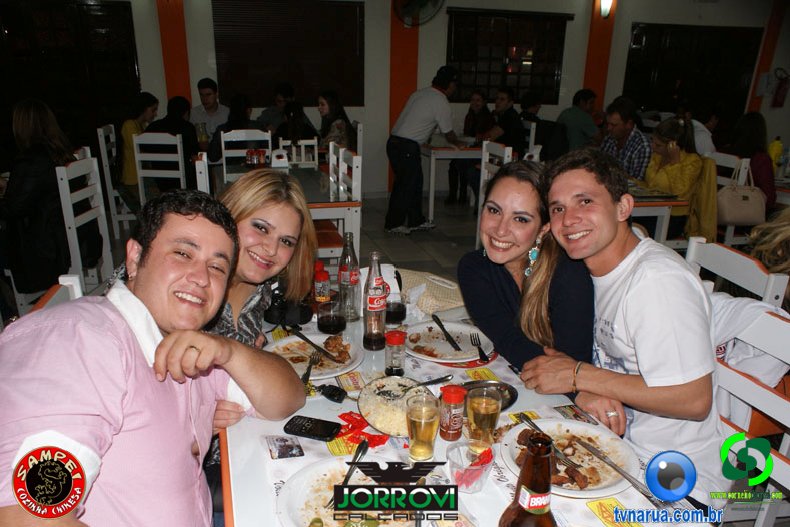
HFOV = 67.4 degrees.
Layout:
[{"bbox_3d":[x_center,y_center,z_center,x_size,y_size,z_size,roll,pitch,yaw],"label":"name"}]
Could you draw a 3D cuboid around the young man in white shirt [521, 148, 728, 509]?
[{"bbox_3d":[0.592,0.420,1.415,0.720,1.320,0.550,-6,20,-20],"label":"young man in white shirt"}]

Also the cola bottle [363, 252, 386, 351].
[{"bbox_3d":[-0.048,0.091,1.436,0.061,0.245,0.061,1,19,0],"label":"cola bottle"}]

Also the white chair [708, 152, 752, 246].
[{"bbox_3d":[2.407,-0.277,4.106,0.470,0.950,0.420,-2,19,-9],"label":"white chair"}]

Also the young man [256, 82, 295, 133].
[{"bbox_3d":[-1.138,-1.067,5.785,0.500,1.290,0.750,4,19,7],"label":"young man"}]

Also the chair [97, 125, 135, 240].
[{"bbox_3d":[-2.241,-0.727,5.257,0.470,0.950,0.420,-2,19,-8],"label":"chair"}]

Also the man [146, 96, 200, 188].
[{"bbox_3d":[-1.867,-0.882,5.272,0.500,1.200,0.750,-1,18,-7],"label":"man"}]

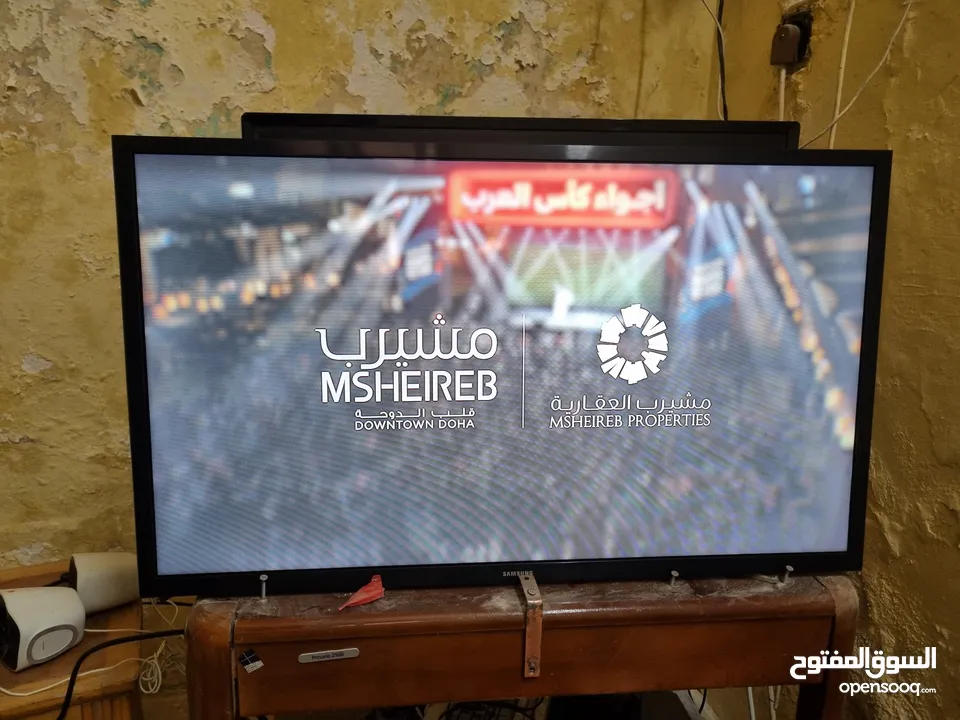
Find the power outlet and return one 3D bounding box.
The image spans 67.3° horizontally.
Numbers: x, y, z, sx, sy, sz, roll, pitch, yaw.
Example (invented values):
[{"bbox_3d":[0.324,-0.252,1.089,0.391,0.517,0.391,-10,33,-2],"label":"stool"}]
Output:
[{"bbox_3d":[0.427,-0.432,0.970,0.020,0.070,0.050,-3,11,-19],"label":"power outlet"}]

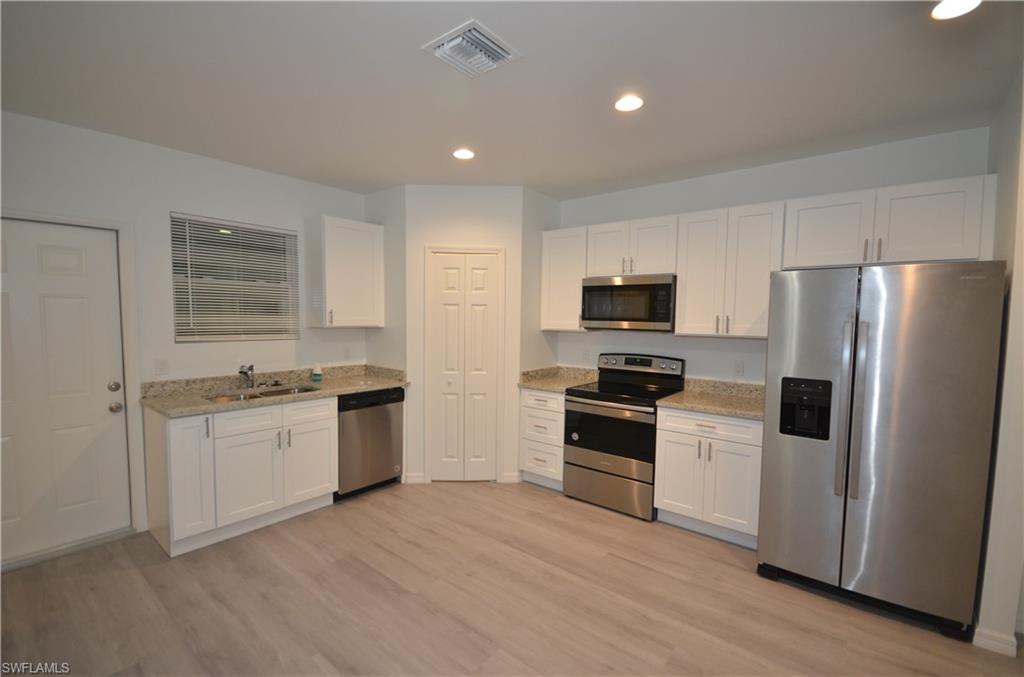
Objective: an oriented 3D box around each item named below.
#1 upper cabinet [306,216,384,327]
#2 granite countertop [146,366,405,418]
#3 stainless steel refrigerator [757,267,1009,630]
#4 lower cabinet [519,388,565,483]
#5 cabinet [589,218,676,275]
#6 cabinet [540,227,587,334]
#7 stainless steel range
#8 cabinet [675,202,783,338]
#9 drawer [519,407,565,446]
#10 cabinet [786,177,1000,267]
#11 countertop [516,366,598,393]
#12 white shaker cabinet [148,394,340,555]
[{"bbox_3d":[-1.488,-0.567,3.840,0.325,0.918,0.555,3,4,39],"label":"upper cabinet"},{"bbox_3d":[-1.678,0.356,3.248,0.647,0.143,1.714,3,3,38],"label":"granite countertop"},{"bbox_3d":[1.998,0.514,2.425,0.905,1.768,0.900,3,3,38],"label":"stainless steel refrigerator"},{"bbox_3d":[0.450,0.856,3.962,0.451,0.820,0.620,3,4,36],"label":"lower cabinet"},{"bbox_3d":[1.056,-0.728,3.593,0.774,0.457,0.327,3,3,38],"label":"cabinet"},{"bbox_3d":[0.565,-0.530,4.001,0.467,0.918,0.325,3,4,36],"label":"cabinet"},{"bbox_3d":[0.915,0.752,3.513,0.755,1.160,0.667,3,3,38],"label":"stainless steel range"},{"bbox_3d":[1.643,-0.474,3.206,0.687,0.918,0.325,3,4,36],"label":"cabinet"},{"bbox_3d":[0.411,0.750,3.864,0.448,0.288,0.500,3,3,38],"label":"drawer"},{"bbox_3d":[2.307,-0.677,2.706,0.958,0.447,0.325,3,4,36],"label":"cabinet"},{"bbox_3d":[0.444,0.374,3.927,0.465,0.143,0.650,3,4,36],"label":"countertop"},{"bbox_3d":[-1.887,0.862,3.037,0.615,0.868,1.053,3,3,38],"label":"white shaker cabinet"}]

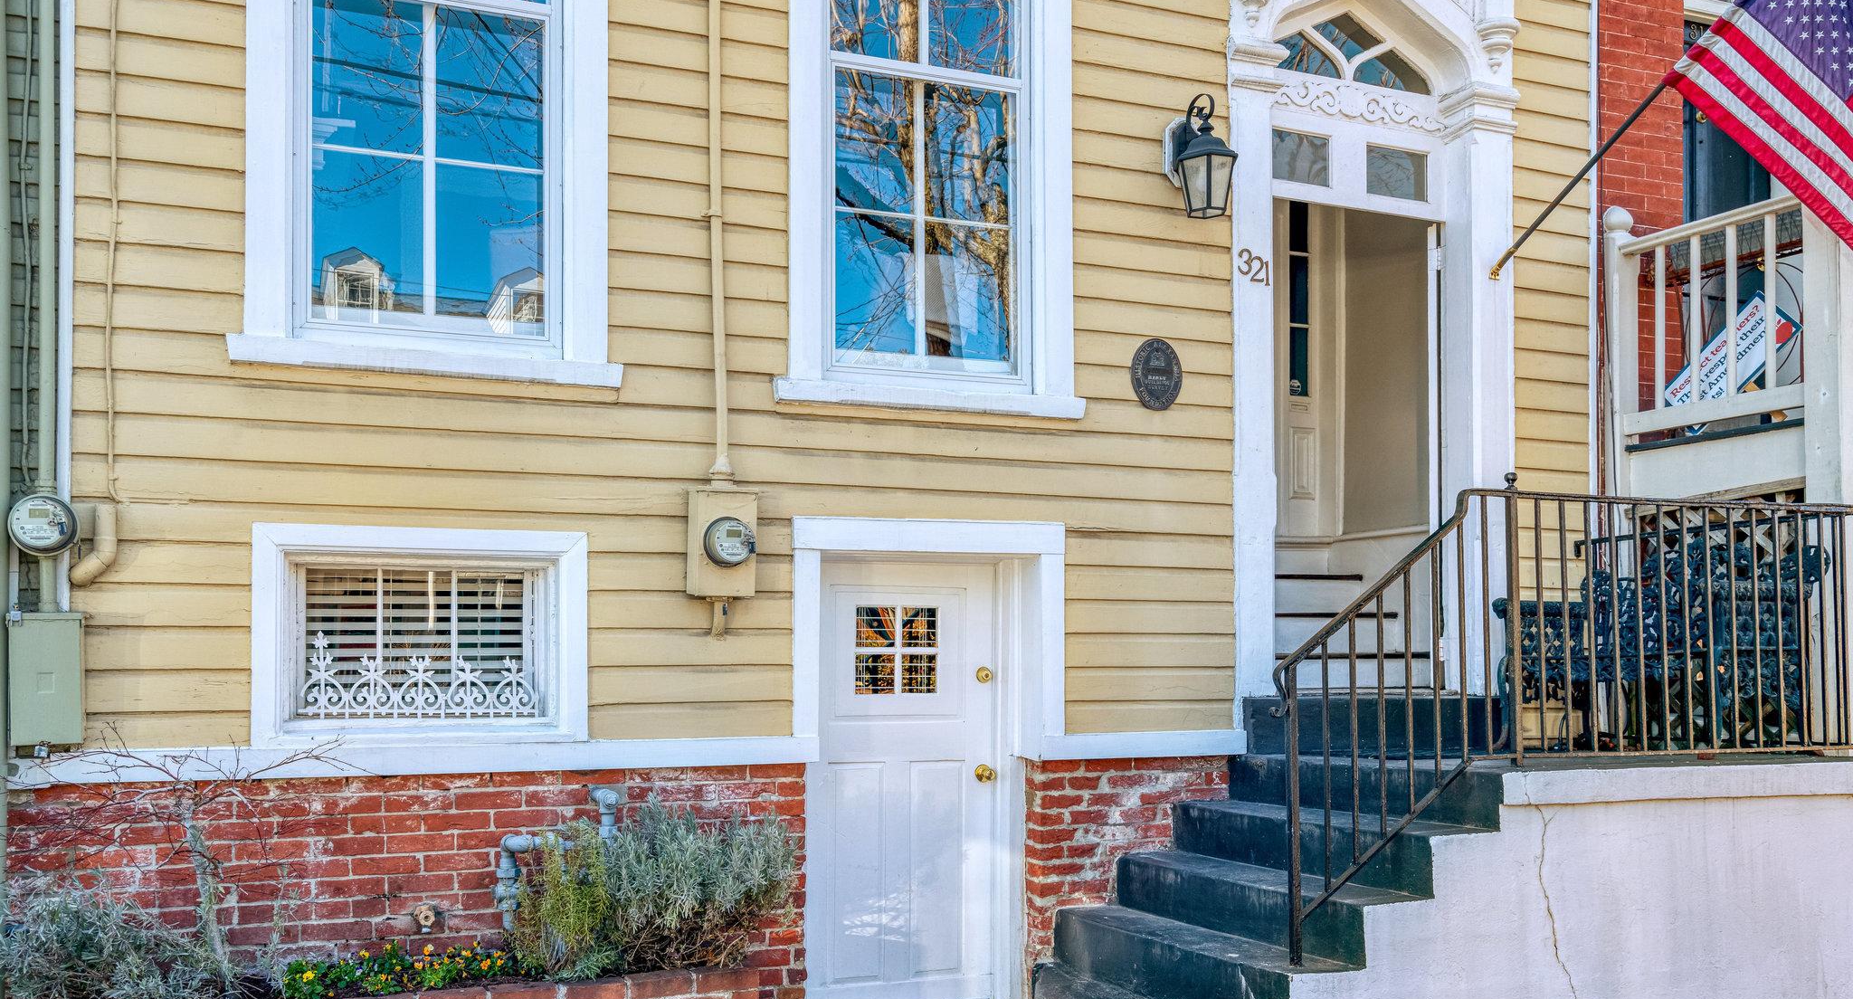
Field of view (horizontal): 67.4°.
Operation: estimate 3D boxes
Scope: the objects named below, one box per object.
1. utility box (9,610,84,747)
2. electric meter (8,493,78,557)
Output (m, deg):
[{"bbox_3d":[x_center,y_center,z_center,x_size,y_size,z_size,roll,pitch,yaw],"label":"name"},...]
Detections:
[{"bbox_3d":[-2.806,0.570,4.434,0.205,0.420,0.120,1,-2,-20],"label":"utility box"},{"bbox_3d":[-2.631,0.073,4.108,0.180,0.185,0.110,2,-5,-19],"label":"electric meter"}]

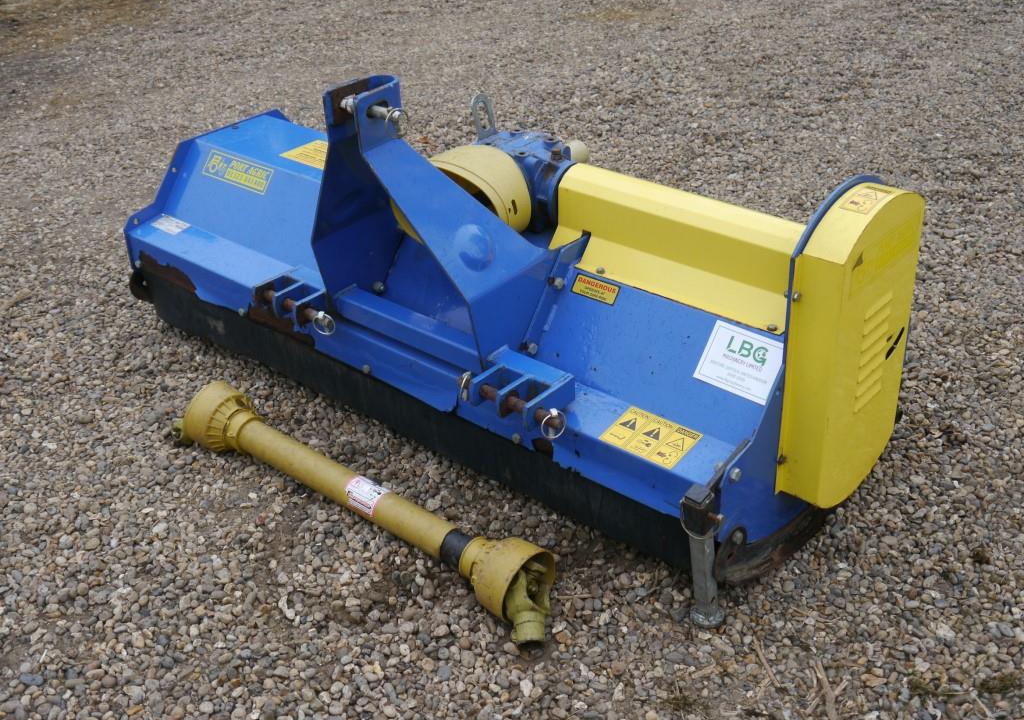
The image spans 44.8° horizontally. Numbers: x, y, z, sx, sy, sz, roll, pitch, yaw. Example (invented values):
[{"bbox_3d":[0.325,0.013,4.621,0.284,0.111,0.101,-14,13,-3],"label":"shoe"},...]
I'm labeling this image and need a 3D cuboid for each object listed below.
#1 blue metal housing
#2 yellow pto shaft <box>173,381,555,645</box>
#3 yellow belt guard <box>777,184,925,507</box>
[{"bbox_3d":[-0.125,-0.334,2.933,1.949,0.844,0.704,22,37,37],"label":"blue metal housing"},{"bbox_3d":[-0.348,0.288,2.707,1.154,0.162,0.162,22,37,37],"label":"yellow pto shaft"},{"bbox_3d":[0.633,-0.029,2.332,0.099,0.613,0.309,22,37,37],"label":"yellow belt guard"}]

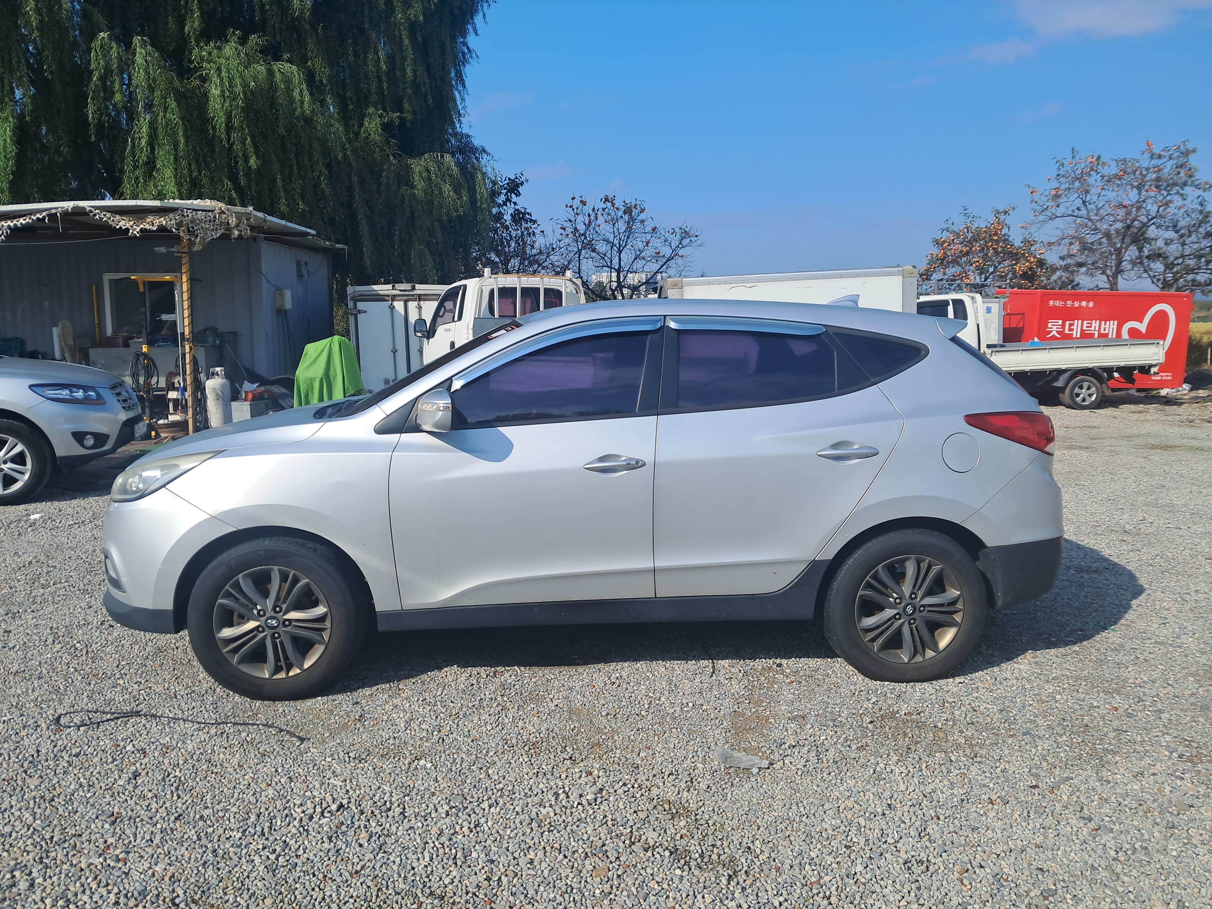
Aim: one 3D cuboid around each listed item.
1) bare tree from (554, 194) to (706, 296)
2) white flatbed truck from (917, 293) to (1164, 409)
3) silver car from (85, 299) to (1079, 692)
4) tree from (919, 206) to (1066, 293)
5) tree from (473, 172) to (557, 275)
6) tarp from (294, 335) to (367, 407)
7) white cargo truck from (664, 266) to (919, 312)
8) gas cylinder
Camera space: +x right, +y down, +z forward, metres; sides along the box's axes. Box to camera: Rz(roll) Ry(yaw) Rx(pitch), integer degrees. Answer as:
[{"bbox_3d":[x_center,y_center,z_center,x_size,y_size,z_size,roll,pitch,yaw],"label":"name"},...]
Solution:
[{"bbox_3d":[0.484,-3.805,21.679,3.500,4.500,3.400,0,8,0],"label":"bare tree"},{"bbox_3d":[6.605,-1.801,16.408,5.100,2.000,1.750,0,8,-1],"label":"white flatbed truck"},{"bbox_3d":[-0.095,0.058,4.712,4.410,1.660,1.880,-1,8,-5],"label":"silver car"},{"bbox_3d":[10.112,-4.252,24.642,3.700,4.550,3.600,0,8,0],"label":"tree"},{"bbox_3d":[-2.187,-3.819,20.668,2.700,4.750,2.700,0,8,0],"label":"tree"},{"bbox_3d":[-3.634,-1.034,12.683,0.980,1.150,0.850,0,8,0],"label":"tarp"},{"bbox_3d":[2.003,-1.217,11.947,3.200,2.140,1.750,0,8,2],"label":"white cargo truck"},{"bbox_3d":[-5.089,-0.684,12.430,0.315,0.920,0.315,0,8,0],"label":"gas cylinder"}]

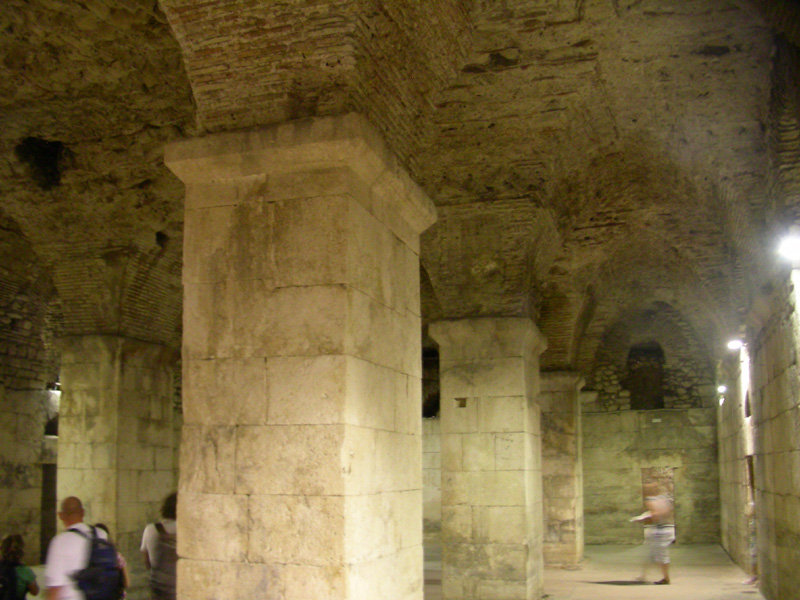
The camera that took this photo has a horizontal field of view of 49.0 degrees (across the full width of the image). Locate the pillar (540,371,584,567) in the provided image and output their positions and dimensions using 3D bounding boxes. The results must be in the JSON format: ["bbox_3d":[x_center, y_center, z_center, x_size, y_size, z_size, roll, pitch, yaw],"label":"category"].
[{"bbox_3d":[3.404,3.689,19.492,1.250,4.010,1.900,-3,-11,16],"label":"pillar"}]

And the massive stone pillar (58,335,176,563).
[{"bbox_3d":[-4.650,2.735,14.540,1.210,4.010,1.800,-3,-11,16],"label":"massive stone pillar"}]

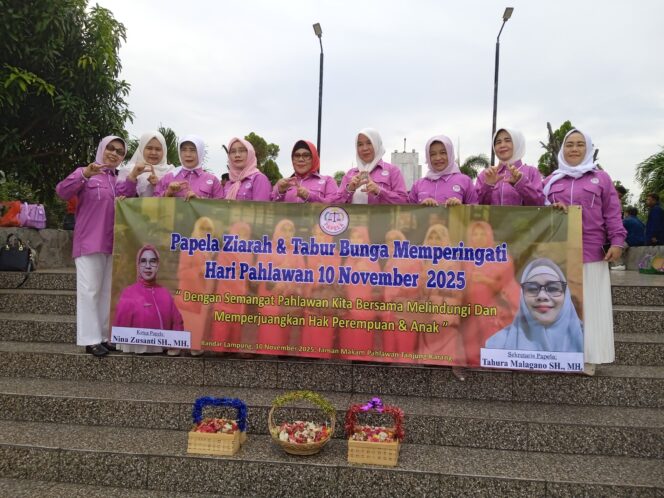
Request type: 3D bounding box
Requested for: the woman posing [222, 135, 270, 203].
[{"bbox_3d":[-0.589,-0.011,3.656,0.390,1.515,0.330,1,0,18],"label":"woman posing"}]

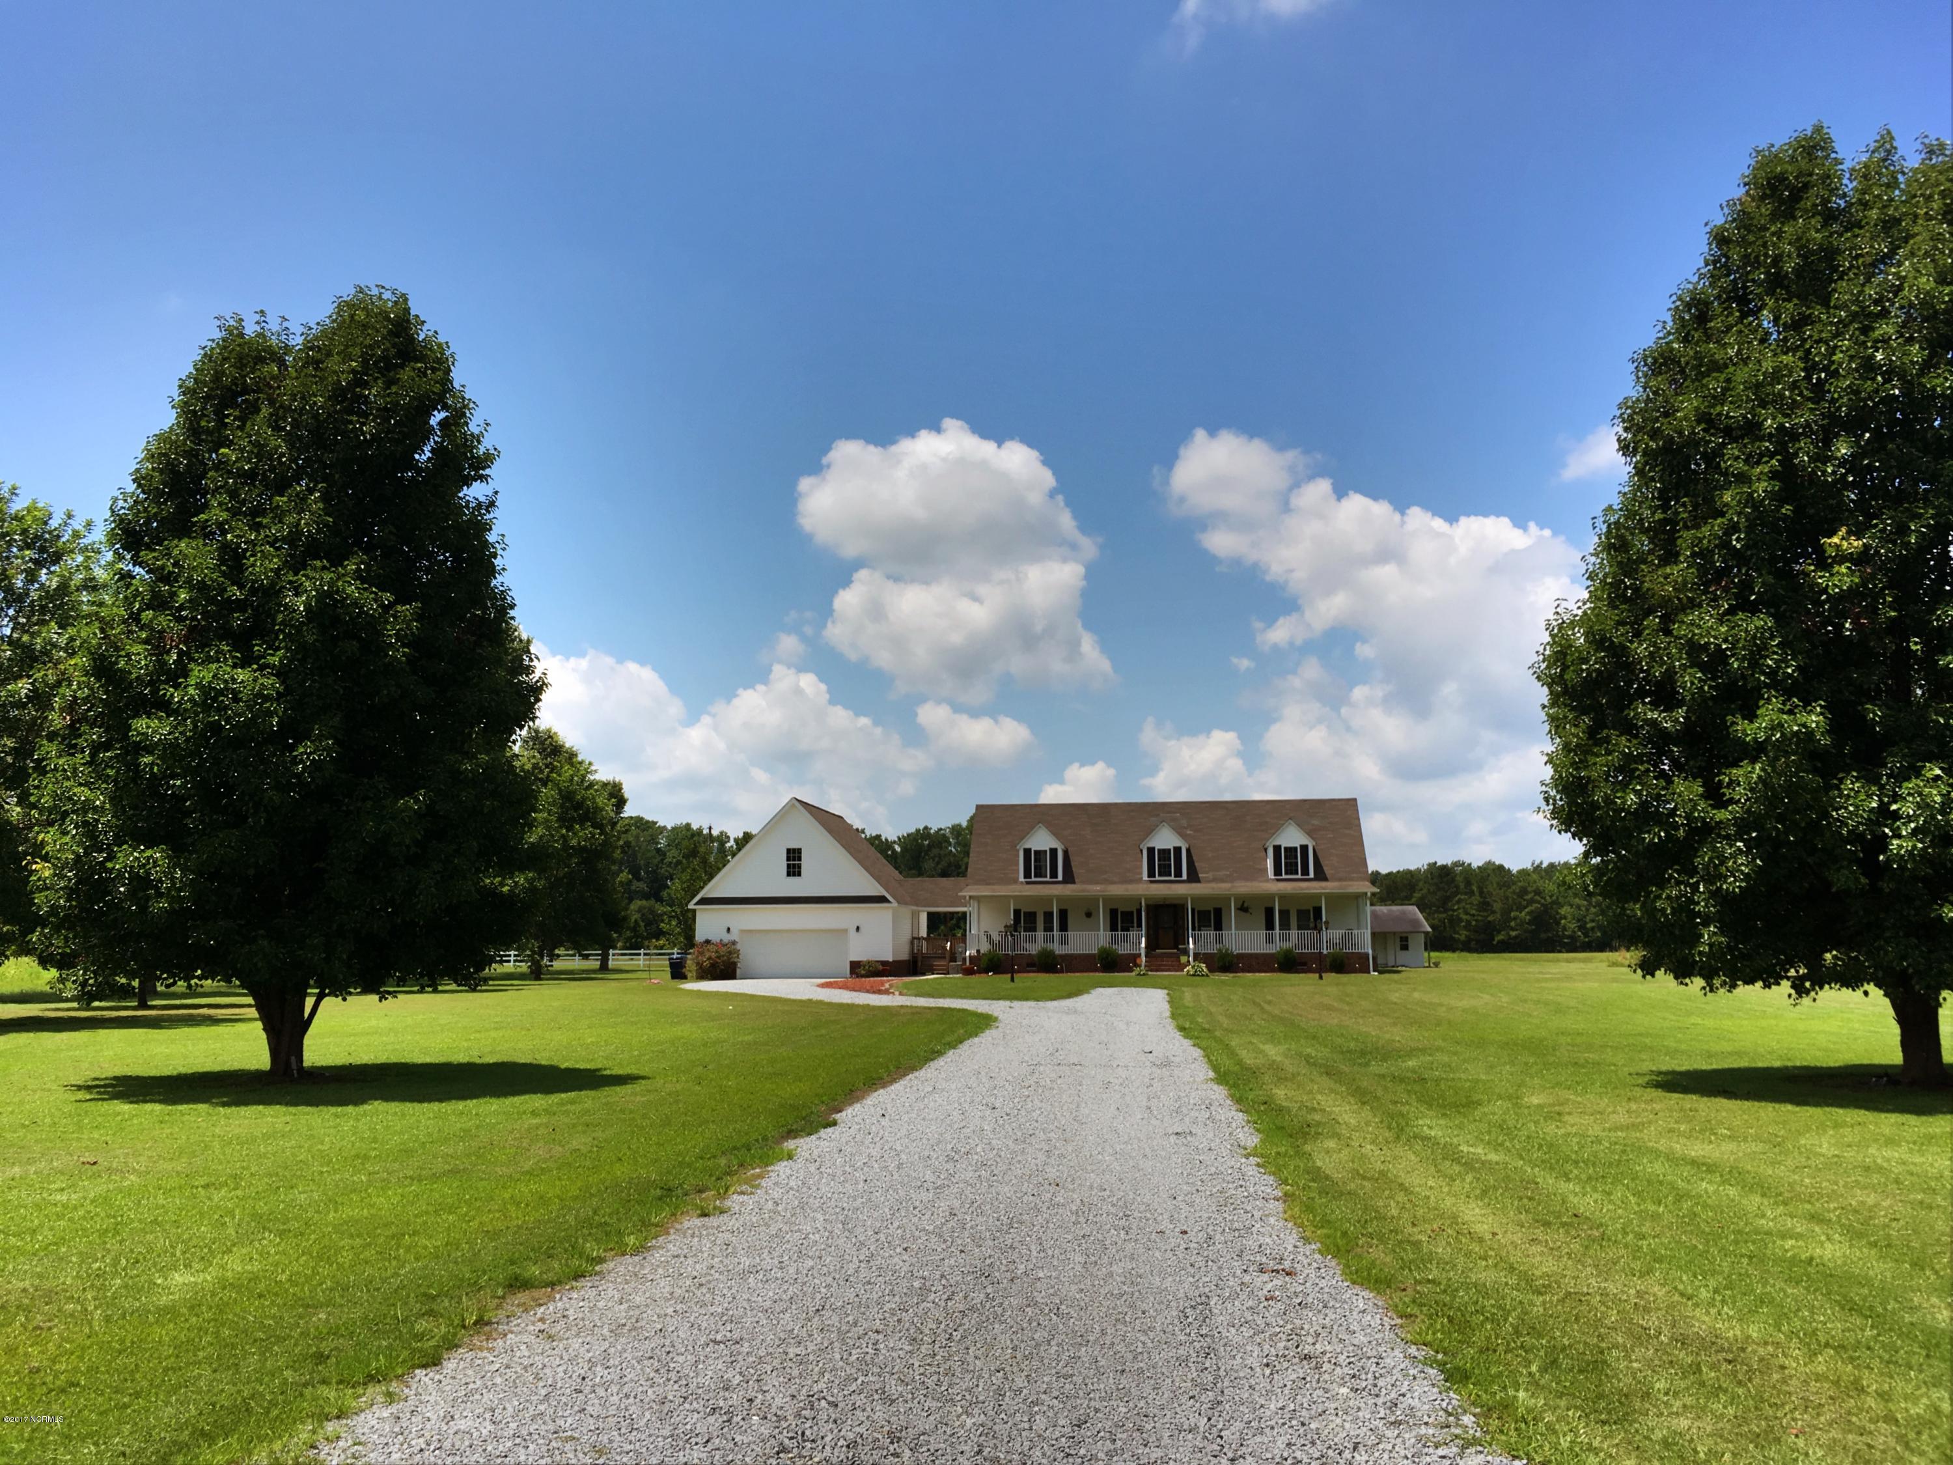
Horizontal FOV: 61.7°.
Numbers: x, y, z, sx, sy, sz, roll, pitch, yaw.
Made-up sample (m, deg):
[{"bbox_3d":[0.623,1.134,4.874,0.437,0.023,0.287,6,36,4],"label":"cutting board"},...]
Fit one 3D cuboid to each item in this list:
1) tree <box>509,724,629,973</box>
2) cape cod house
[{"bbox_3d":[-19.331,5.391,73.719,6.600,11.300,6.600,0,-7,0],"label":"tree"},{"bbox_3d":[2.959,7.294,77.092,30.370,8.100,11.900,-1,-7,6],"label":"cape cod house"}]

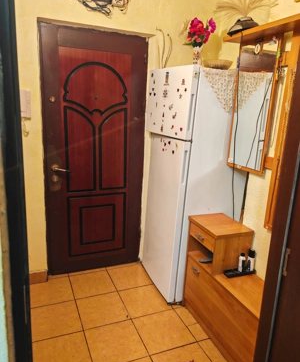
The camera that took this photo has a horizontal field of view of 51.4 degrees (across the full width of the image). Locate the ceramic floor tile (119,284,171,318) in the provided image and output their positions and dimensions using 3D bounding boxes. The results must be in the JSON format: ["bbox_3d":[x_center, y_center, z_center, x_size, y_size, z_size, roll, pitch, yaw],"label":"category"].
[{"bbox_3d":[-0.045,0.916,2.394,0.330,0.010,0.341,-3,16,-22],"label":"ceramic floor tile"}]

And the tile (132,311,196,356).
[{"bbox_3d":[0.084,1.001,2.090,0.330,0.010,0.341,-3,16,-22],"label":"tile"}]

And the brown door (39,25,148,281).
[{"bbox_3d":[-0.445,-0.183,2.590,0.828,1.980,0.050,-3,16,-22],"label":"brown door"}]

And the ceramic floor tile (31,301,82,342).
[{"bbox_3d":[-0.655,0.953,2.146,0.330,0.010,0.341,-3,16,-22],"label":"ceramic floor tile"}]

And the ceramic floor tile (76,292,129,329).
[{"bbox_3d":[-0.350,0.935,2.270,0.330,0.010,0.341,-3,16,-22],"label":"ceramic floor tile"}]

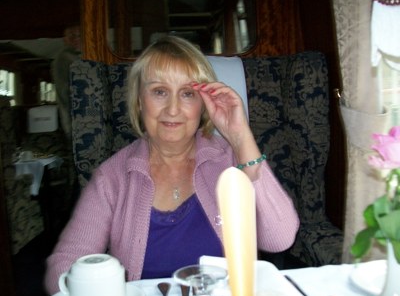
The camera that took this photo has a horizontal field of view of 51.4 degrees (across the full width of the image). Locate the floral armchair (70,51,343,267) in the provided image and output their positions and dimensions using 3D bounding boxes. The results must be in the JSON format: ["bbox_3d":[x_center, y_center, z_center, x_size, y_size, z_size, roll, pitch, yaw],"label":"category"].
[{"bbox_3d":[0.030,0.340,1.120,0.770,1.180,0.740,-3,4,-6],"label":"floral armchair"}]

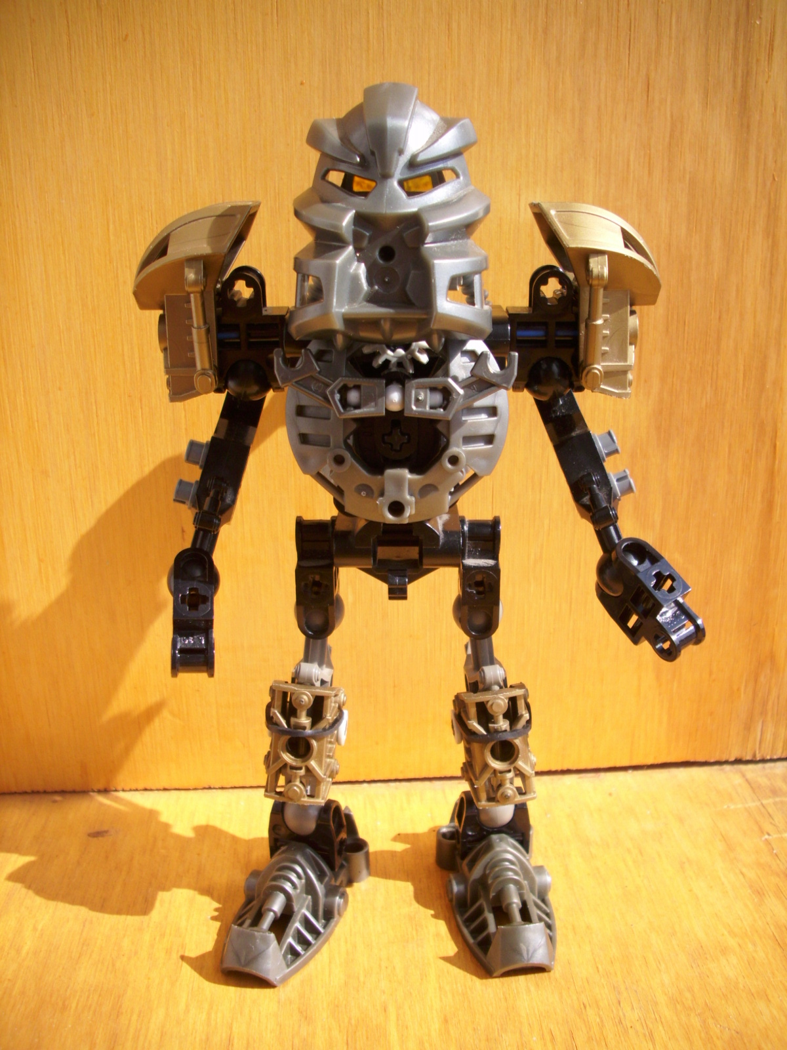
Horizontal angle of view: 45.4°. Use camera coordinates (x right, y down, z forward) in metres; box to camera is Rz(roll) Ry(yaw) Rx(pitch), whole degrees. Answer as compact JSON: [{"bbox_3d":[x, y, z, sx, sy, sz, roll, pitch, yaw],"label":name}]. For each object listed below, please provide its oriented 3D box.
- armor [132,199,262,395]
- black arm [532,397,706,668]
[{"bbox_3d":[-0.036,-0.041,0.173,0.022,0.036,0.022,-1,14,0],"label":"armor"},{"bbox_3d":[0.043,0.000,0.181,0.018,0.054,0.018,-21,13,5],"label":"black arm"}]

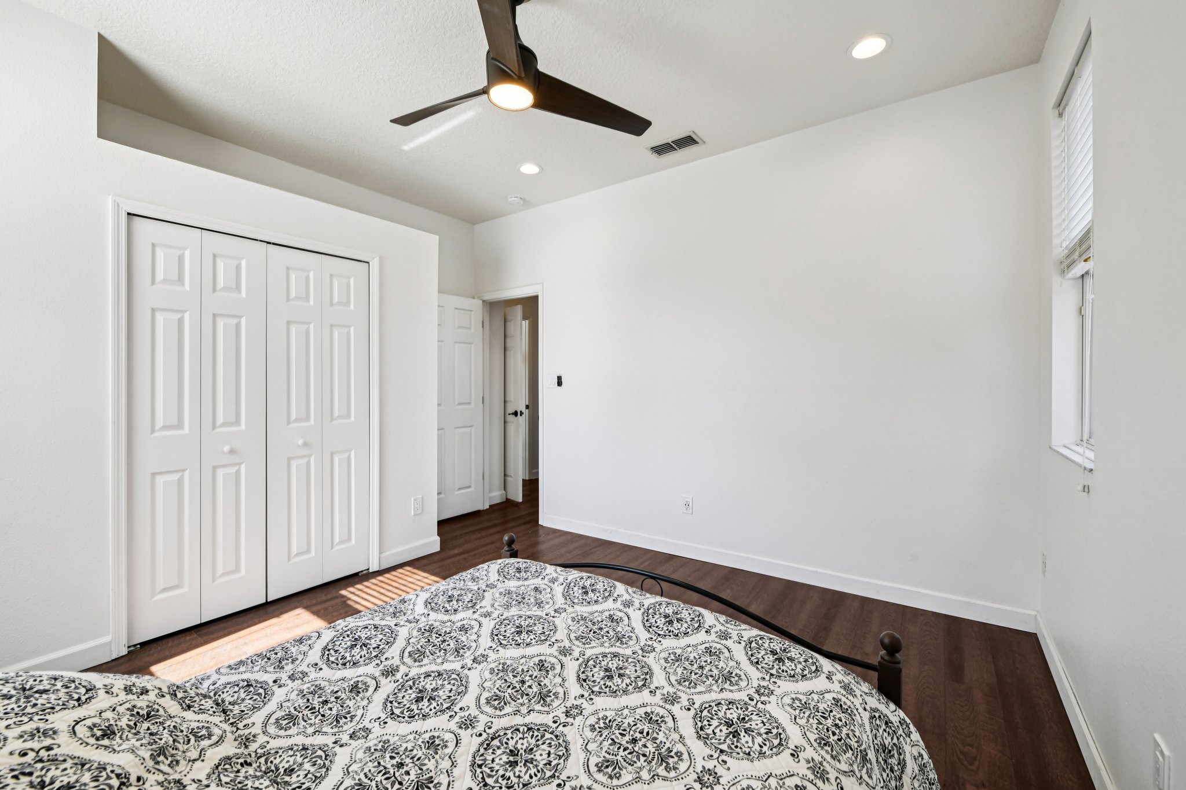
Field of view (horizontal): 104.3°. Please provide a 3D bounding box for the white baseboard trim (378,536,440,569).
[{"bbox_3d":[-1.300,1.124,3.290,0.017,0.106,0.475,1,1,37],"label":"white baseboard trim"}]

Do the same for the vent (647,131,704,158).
[{"bbox_3d":[0.545,-1.650,3.060,0.347,0.020,0.195,1,1,37],"label":"vent"}]

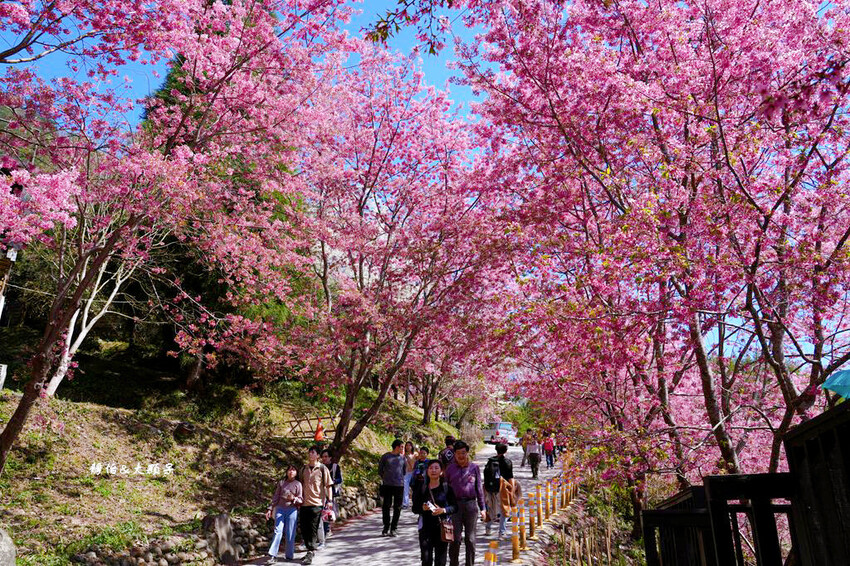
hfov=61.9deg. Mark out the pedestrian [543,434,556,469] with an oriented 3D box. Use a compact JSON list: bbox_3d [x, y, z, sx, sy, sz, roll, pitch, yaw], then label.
[{"bbox_3d":[5.780,7.877,33.000,0.500,1.630,0.420,-4,-19,11],"label":"pedestrian"}]

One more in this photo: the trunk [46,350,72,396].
[{"bbox_3d":[-8.788,2.149,17.000,0.450,1.200,0.400,0,-19,0],"label":"trunk"}]

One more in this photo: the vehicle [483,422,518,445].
[{"bbox_3d":[6.132,12.263,57.500,1.800,1.800,4.500,2,-14,-10],"label":"vehicle"}]

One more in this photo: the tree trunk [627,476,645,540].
[{"bbox_3d":[4.311,4.618,14.500,0.250,1.350,0.250,0,-19,0],"label":"tree trunk"}]

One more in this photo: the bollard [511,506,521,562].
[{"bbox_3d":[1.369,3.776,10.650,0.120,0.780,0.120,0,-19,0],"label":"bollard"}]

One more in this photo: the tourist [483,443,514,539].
[{"bbox_3d":[1.380,3.859,13.200,0.540,1.710,0.460,-7,-20,21],"label":"tourist"}]

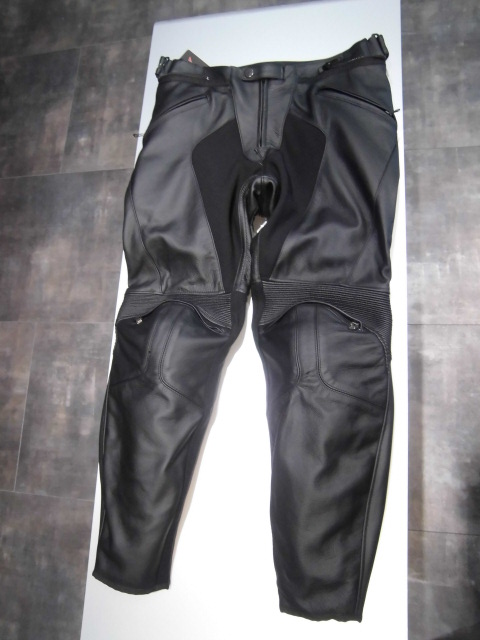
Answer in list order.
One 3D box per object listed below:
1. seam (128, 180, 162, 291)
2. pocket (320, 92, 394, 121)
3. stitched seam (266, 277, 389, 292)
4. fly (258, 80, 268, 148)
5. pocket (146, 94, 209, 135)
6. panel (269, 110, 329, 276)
[{"bbox_3d":[-0.200,-0.179,1.018,0.060,0.035,0.235,-5,75,32],"label":"seam"},{"bbox_3d":[0.234,-0.424,0.956,0.142,0.022,0.035,15,78,4],"label":"pocket"},{"bbox_3d":[0.160,-0.065,0.878,0.217,0.025,0.018,4,78,9],"label":"stitched seam"},{"bbox_3d":[0.049,-0.424,0.992,0.019,0.010,0.153,0,77,13],"label":"fly"},{"bbox_3d":[-0.137,-0.449,1.050,0.140,0.030,0.042,-19,69,23],"label":"pocket"},{"bbox_3d":[0.117,-0.248,0.941,0.110,0.040,0.335,0,77,13],"label":"panel"}]

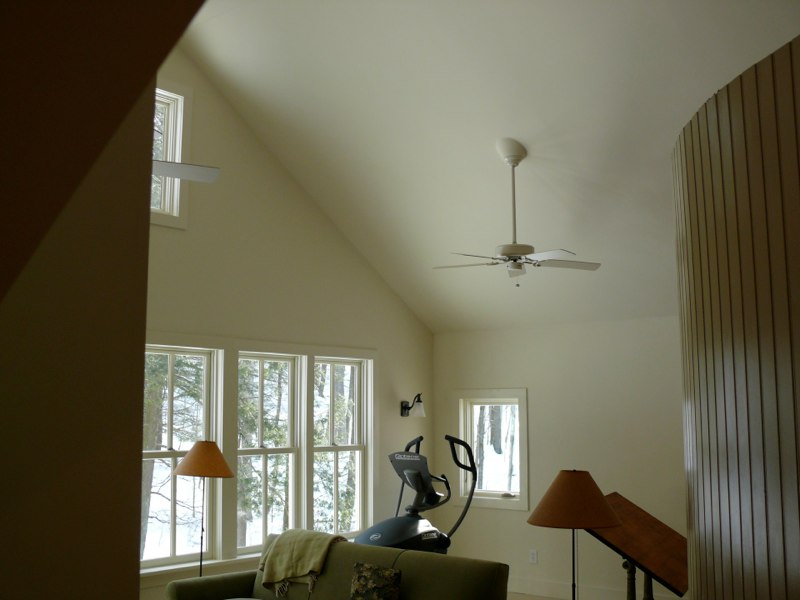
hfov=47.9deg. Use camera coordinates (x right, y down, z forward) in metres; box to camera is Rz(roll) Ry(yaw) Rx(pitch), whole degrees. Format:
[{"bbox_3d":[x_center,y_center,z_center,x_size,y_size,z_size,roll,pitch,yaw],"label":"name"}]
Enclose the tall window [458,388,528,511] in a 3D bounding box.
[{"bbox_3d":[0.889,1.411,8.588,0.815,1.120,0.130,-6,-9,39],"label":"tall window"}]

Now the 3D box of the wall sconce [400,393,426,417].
[{"bbox_3d":[0.144,1.006,8.606,0.235,0.225,0.140,-6,-9,39],"label":"wall sconce"}]

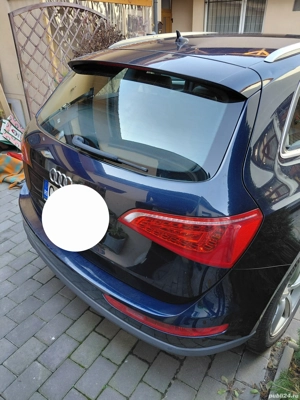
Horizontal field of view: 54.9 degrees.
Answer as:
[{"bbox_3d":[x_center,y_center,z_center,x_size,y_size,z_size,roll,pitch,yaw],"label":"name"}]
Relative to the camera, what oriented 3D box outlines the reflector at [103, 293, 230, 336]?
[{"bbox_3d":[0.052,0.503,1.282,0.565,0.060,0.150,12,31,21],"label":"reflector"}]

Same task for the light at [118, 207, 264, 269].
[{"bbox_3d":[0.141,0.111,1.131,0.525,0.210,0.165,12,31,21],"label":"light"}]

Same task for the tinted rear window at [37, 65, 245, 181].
[{"bbox_3d":[-0.231,-0.431,1.439,1.340,0.460,0.140,27,-5,40],"label":"tinted rear window"}]

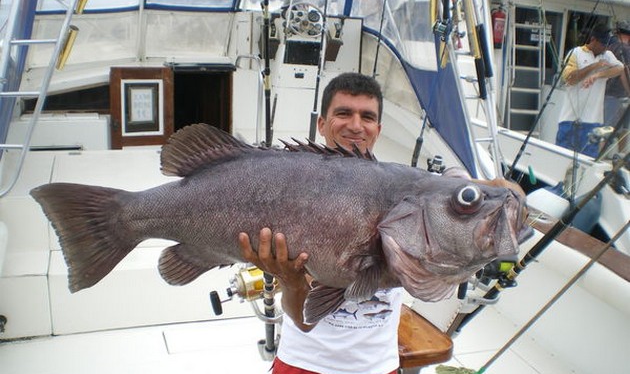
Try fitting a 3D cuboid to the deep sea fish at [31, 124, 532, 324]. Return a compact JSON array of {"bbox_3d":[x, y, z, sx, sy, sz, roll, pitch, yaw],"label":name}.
[{"bbox_3d":[-0.095,0.065,1.300,1.030,0.400,0.220,0,-2,15],"label":"deep sea fish"}]

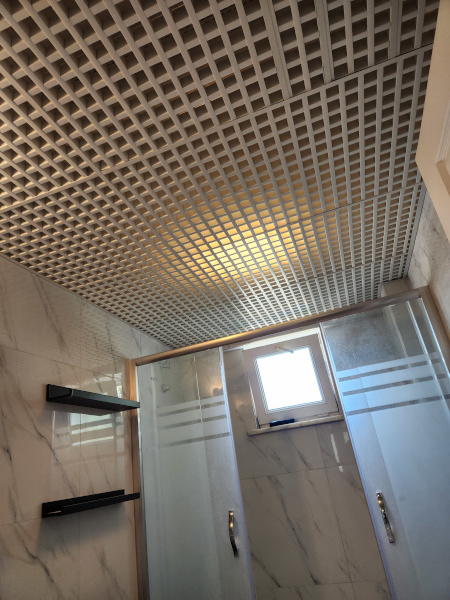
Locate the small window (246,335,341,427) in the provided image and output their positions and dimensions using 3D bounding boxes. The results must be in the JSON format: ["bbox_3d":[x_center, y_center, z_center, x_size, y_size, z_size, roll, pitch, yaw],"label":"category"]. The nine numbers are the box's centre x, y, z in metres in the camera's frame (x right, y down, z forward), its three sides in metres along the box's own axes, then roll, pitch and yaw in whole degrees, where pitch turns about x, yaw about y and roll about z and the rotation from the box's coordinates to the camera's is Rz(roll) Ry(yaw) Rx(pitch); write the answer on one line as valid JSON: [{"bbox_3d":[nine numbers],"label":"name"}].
[{"bbox_3d":[0.445,0.548,2.754,0.545,0.530,0.085,-15,-11,14],"label":"small window"}]

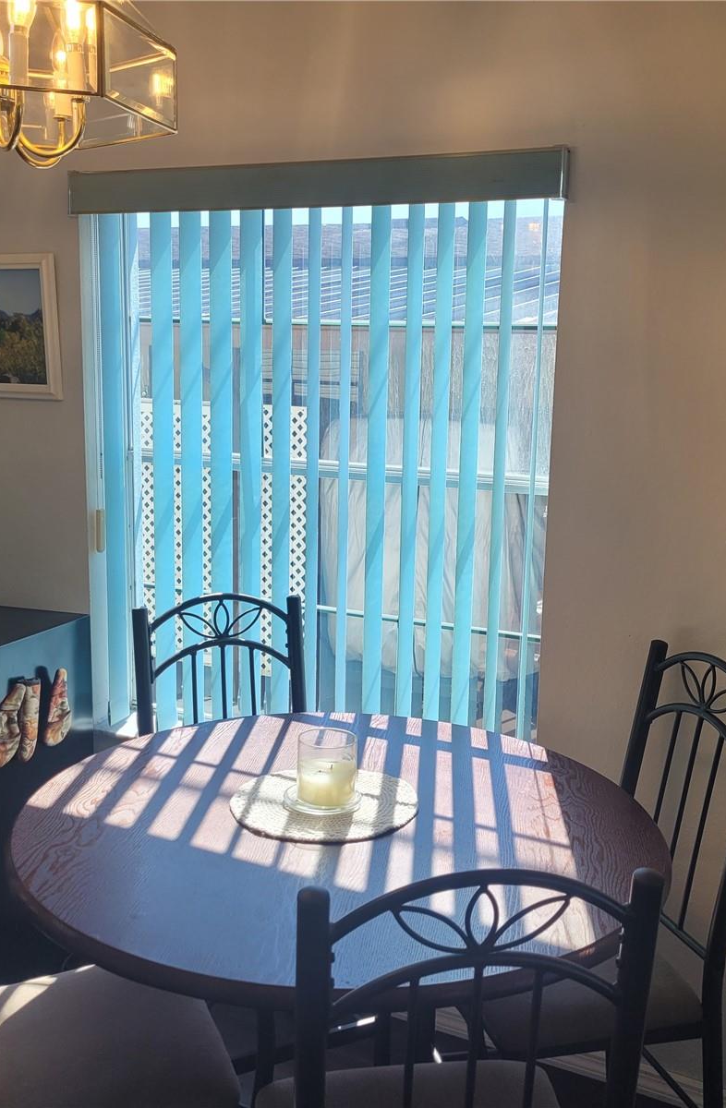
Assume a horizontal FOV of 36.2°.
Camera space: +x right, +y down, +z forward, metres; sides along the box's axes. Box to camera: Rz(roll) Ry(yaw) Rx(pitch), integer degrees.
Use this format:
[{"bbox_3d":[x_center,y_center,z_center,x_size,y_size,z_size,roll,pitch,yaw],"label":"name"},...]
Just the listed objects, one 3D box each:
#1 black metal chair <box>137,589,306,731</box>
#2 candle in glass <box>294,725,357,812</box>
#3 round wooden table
[{"bbox_3d":[-0.235,0.615,2.317,0.420,0.972,0.500,-3,11,-25],"label":"black metal chair"},{"bbox_3d":[-0.060,0.362,1.883,0.100,0.103,0.100,2,10,0],"label":"candle in glass"},{"bbox_3d":[-0.047,0.803,1.923,1.065,0.750,1.065,2,10,0],"label":"round wooden table"}]

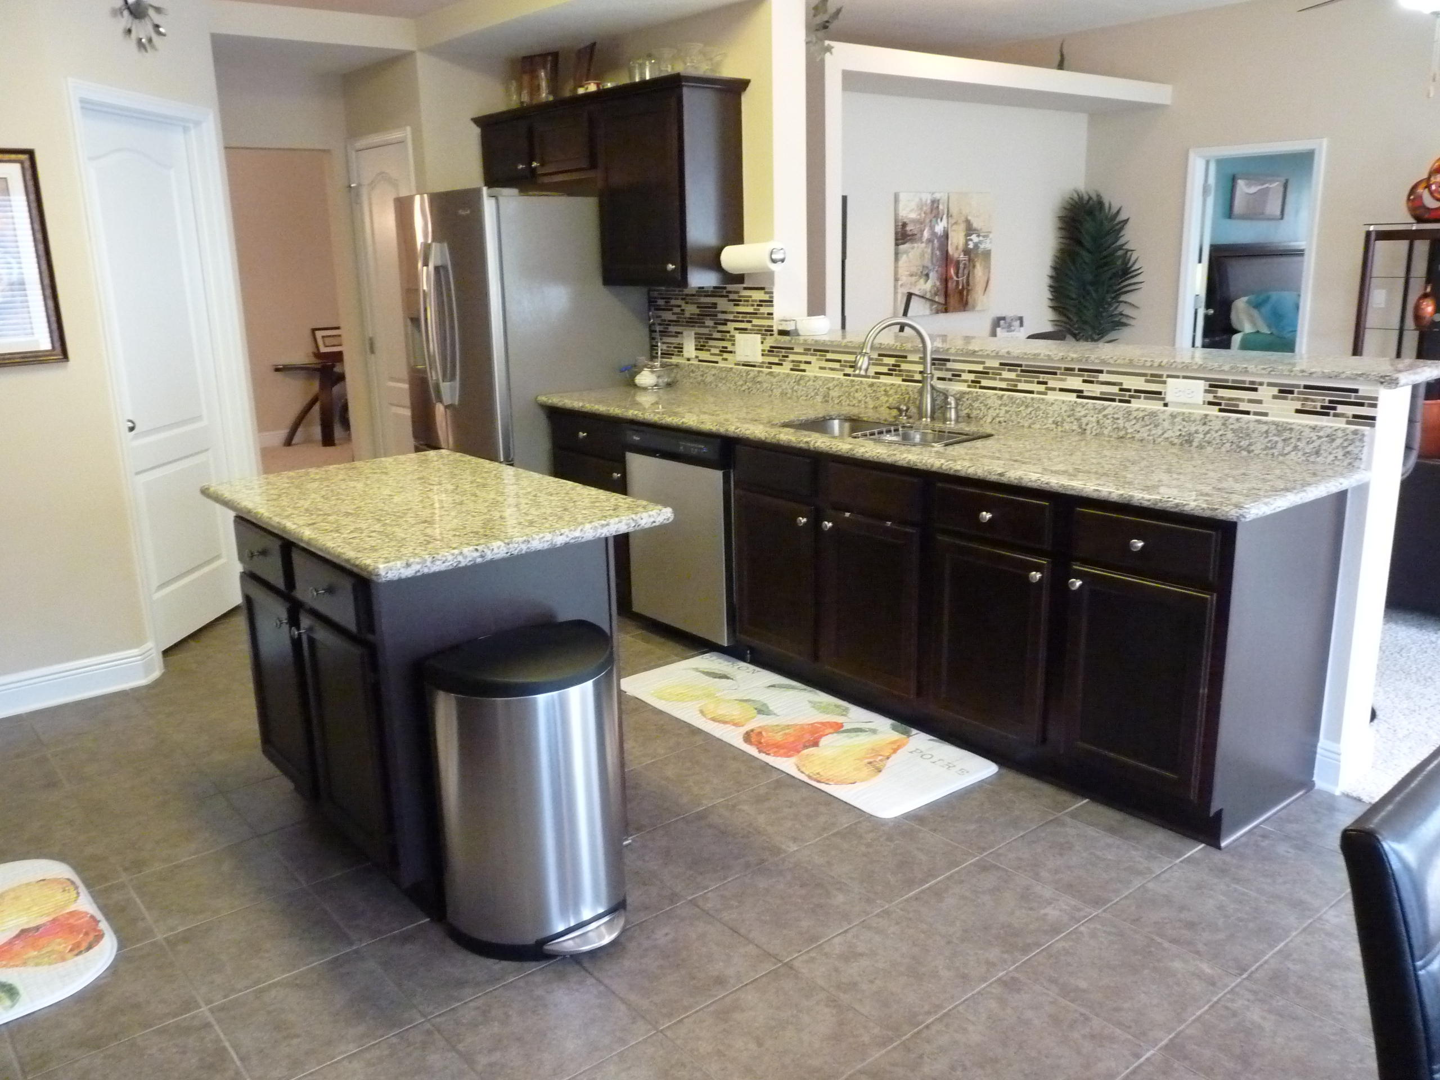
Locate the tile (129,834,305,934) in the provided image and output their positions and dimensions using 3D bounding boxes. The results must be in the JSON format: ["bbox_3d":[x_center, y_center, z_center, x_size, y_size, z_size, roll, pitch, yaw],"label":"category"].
[{"bbox_3d":[-1.255,0.854,2.789,0.328,0.010,0.328,-12,18,-38],"label":"tile"}]

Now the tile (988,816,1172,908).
[{"bbox_3d":[0.893,0.806,2.818,0.328,0.010,0.328,-12,18,-38],"label":"tile"}]

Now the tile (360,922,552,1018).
[{"bbox_3d":[-0.574,0.920,2.512,0.333,0.010,0.333,-12,17,-38],"label":"tile"}]

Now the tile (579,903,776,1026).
[{"bbox_3d":[-0.099,0.922,2.466,0.333,0.010,0.333,-12,17,-38],"label":"tile"}]

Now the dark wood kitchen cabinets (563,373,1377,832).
[{"bbox_3d":[0.458,0.008,4.053,0.662,0.997,3.133,-12,17,-38],"label":"dark wood kitchen cabinets"}]

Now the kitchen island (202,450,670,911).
[{"bbox_3d":[-0.768,0.327,2.987,0.738,0.902,1.231,-12,18,-38],"label":"kitchen island"}]

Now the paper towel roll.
[{"bbox_3d":[0.129,-1.122,4.504,0.127,0.127,0.277,-12,18,-38],"label":"paper towel roll"}]

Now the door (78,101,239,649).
[{"bbox_3d":[-2.267,-0.615,4.574,0.040,2.045,0.790,0,14,5],"label":"door"}]

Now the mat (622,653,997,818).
[{"bbox_3d":[0.213,0.603,3.702,0.500,0.016,1.370,-11,17,-36],"label":"mat"}]

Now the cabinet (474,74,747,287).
[{"bbox_3d":[-0.540,-1.558,5.085,0.356,0.798,1.677,-12,18,-38],"label":"cabinet"}]

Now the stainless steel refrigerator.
[{"bbox_3d":[-0.974,-0.722,5.431,0.805,1.792,0.889,-12,18,-38],"label":"stainless steel refrigerator"}]

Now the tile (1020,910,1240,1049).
[{"bbox_3d":[0.853,0.924,2.373,0.333,0.010,0.333,-12,17,-38],"label":"tile"}]

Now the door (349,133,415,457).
[{"bbox_3d":[-1.749,-1.029,6.070,0.060,2.114,0.701,-12,18,-38],"label":"door"}]

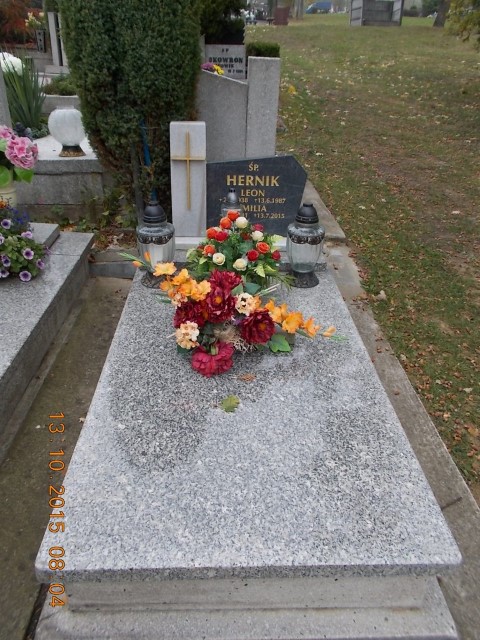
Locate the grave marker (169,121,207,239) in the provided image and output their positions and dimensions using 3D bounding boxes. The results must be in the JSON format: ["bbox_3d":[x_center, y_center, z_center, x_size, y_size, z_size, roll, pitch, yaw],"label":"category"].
[{"bbox_3d":[-0.245,-0.678,2.349,0.167,0.547,0.079,0,31,-3],"label":"grave marker"}]

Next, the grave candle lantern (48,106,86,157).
[{"bbox_3d":[-1.110,-1.241,3.132,0.230,0.285,0.230,0,26,-3],"label":"grave candle lantern"}]

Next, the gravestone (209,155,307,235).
[{"bbox_3d":[0.078,-0.615,2.395,0.486,0.411,0.061,0,31,-3],"label":"gravestone"}]

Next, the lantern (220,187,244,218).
[{"bbox_3d":[-0.036,-0.495,2.467,0.110,0.320,0.110,0,26,-3],"label":"lantern"}]

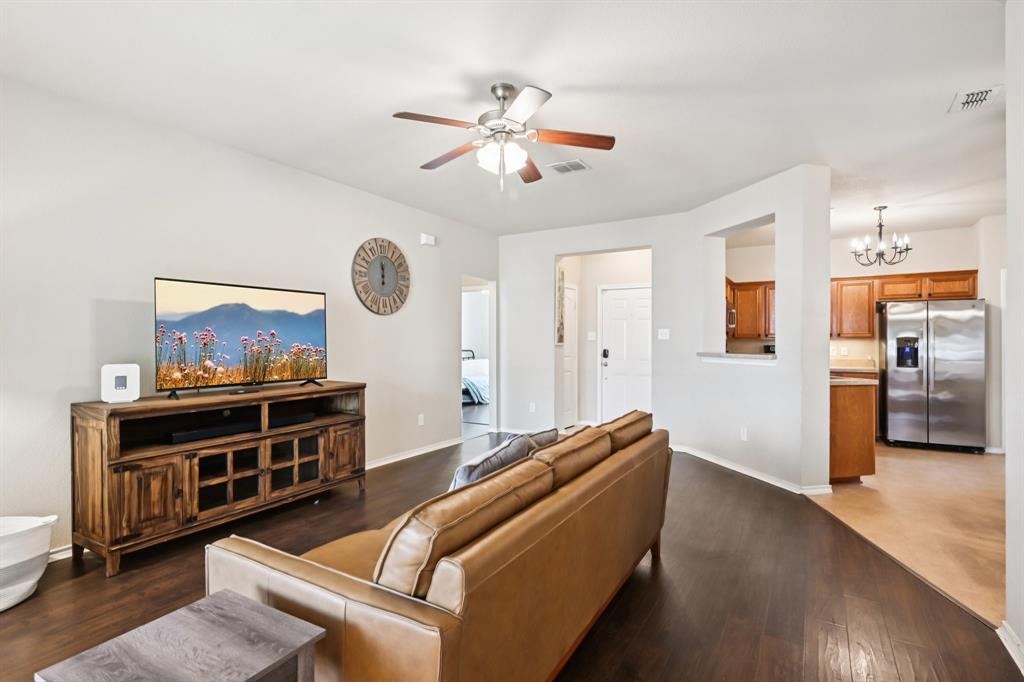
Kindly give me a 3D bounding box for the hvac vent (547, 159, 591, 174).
[{"bbox_3d":[0.493,-1.454,4.086,0.298,0.025,0.278,0,0,32],"label":"hvac vent"}]

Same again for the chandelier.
[{"bbox_3d":[4.105,-1.146,5.385,0.557,0.666,0.557,0,0,32],"label":"chandelier"}]

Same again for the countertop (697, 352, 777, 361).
[{"bbox_3d":[2.384,0.147,4.890,0.358,0.042,1.203,0,0,-13],"label":"countertop"}]

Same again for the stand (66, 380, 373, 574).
[{"bbox_3d":[-1.948,0.836,3.549,0.477,0.916,1.839,0,0,32],"label":"stand"}]

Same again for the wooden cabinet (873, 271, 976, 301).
[{"bbox_3d":[5.376,-0.695,6.349,1.024,0.378,0.338,0,0,32],"label":"wooden cabinet"}]

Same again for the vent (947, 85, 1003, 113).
[{"bbox_3d":[2.811,-1.455,2.931,0.224,0.025,0.303,0,0,32],"label":"vent"}]

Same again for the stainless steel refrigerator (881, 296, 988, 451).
[{"bbox_3d":[5.114,0.396,5.949,0.870,1.754,0.825,0,0,32],"label":"stainless steel refrigerator"}]

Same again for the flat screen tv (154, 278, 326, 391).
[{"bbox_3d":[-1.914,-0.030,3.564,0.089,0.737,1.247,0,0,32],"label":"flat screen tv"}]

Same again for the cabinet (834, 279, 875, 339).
[{"bbox_3d":[4.768,-0.456,6.733,0.432,0.849,0.323,0,0,32],"label":"cabinet"}]

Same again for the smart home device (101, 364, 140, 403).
[{"bbox_3d":[-2.459,0.264,3.034,0.099,0.237,0.189,0,0,44],"label":"smart home device"}]

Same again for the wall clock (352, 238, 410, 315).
[{"bbox_3d":[-1.330,-0.659,4.987,0.050,0.776,0.776,0,0,32],"label":"wall clock"}]

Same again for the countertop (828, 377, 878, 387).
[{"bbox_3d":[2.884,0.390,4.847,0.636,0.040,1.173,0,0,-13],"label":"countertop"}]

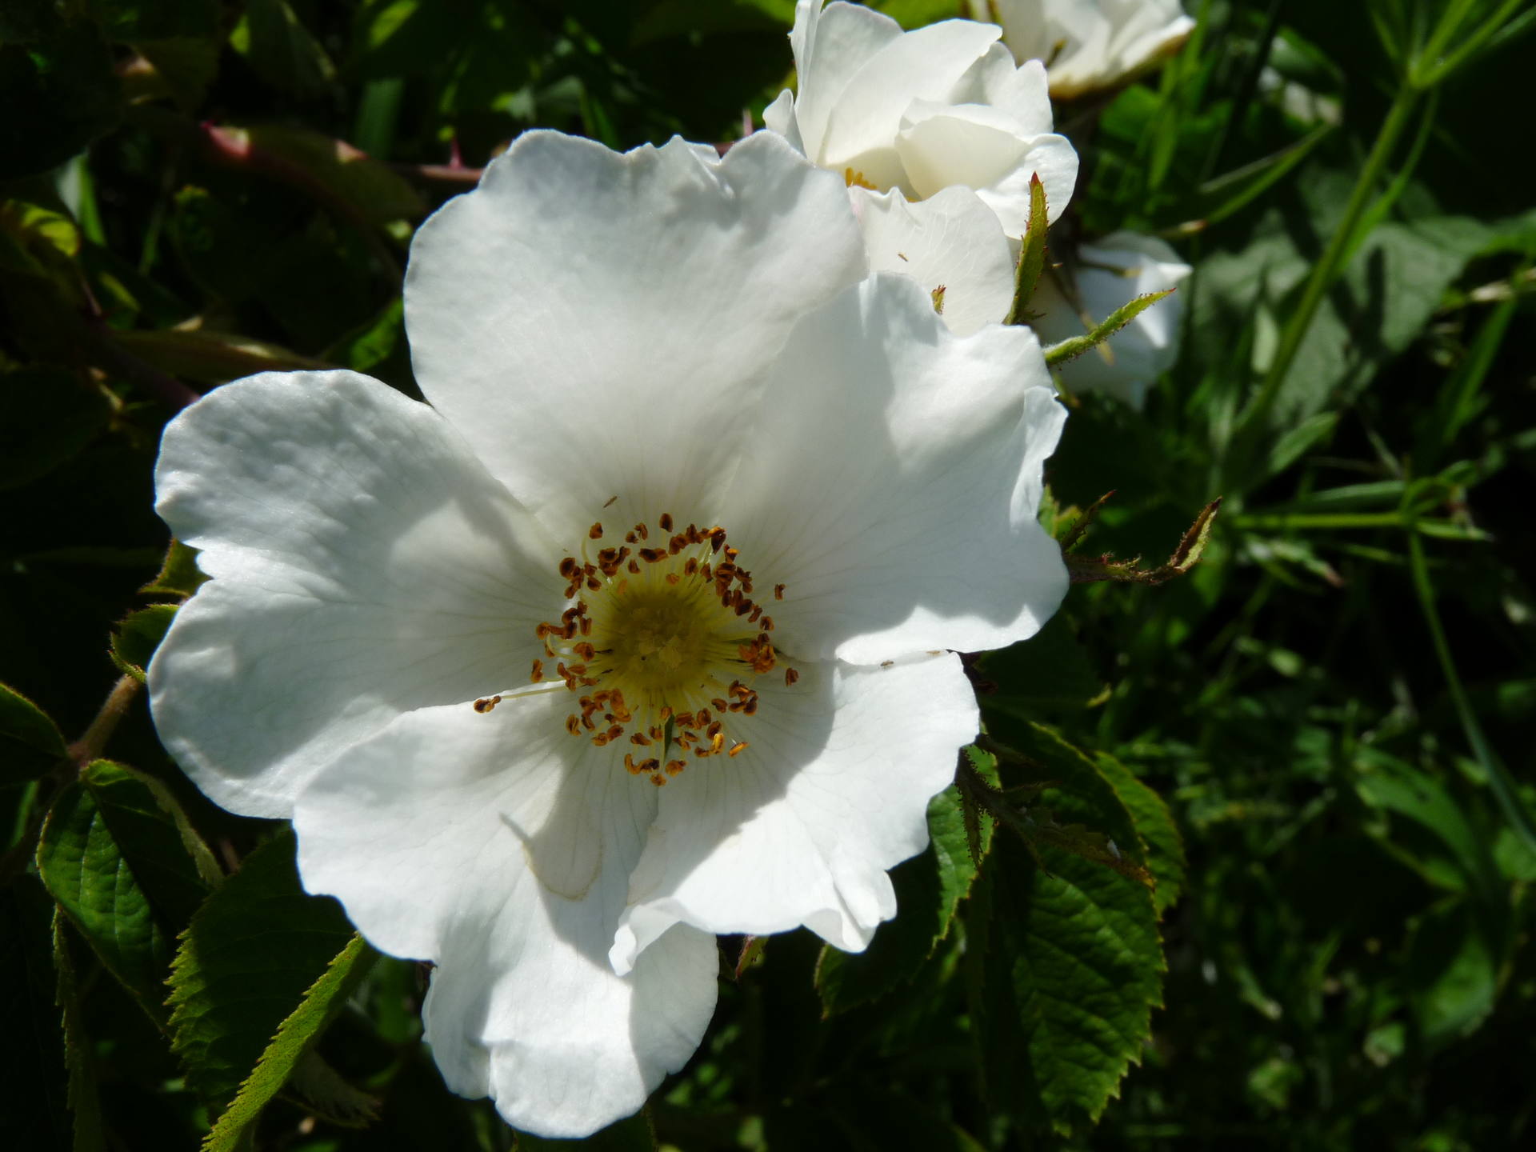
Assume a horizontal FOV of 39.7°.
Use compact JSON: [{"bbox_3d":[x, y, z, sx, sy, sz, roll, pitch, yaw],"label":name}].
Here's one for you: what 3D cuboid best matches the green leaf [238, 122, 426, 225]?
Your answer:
[{"bbox_3d":[-0.048,-0.044,0.235,0.024,0.006,0.007,26,71,0],"label":"green leaf"}]

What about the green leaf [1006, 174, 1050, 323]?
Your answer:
[{"bbox_3d":[0.022,-0.028,0.182,0.003,0.013,0.003,12,6,4],"label":"green leaf"}]

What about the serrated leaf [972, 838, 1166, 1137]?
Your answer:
[{"bbox_3d":[0.027,0.037,0.193,0.017,0.010,0.029,-8,84,-3],"label":"serrated leaf"}]

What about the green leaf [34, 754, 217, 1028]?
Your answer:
[{"bbox_3d":[-0.058,0.029,0.192,0.014,0.008,0.026,-23,84,-8],"label":"green leaf"}]

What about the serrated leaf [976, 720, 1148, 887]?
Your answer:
[{"bbox_3d":[0.026,0.020,0.190,0.011,0.007,0.020,-42,84,-14],"label":"serrated leaf"}]

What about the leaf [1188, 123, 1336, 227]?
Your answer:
[{"bbox_3d":[0.060,-0.049,0.260,0.023,0.004,0.004,-37,73,0],"label":"leaf"}]

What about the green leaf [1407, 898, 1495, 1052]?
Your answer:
[{"bbox_3d":[0.106,0.061,0.330,0.013,0.024,0.008,21,6,8],"label":"green leaf"}]

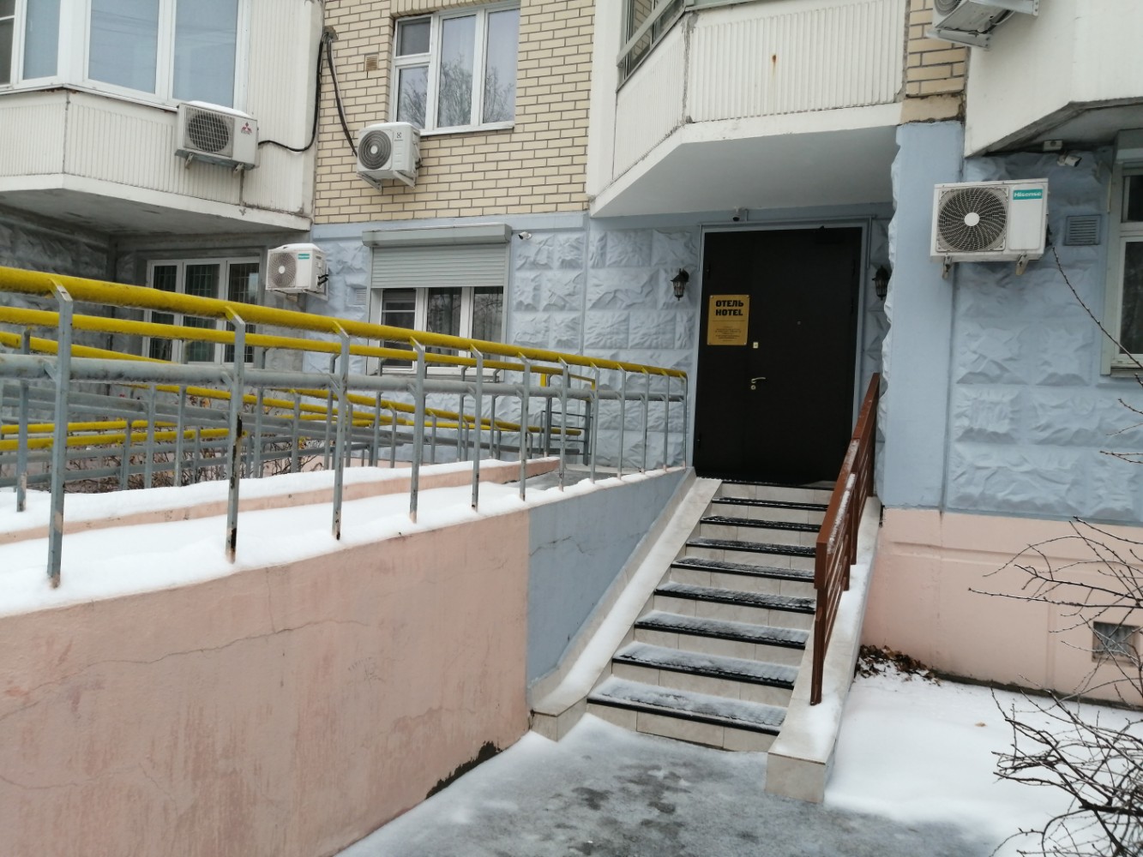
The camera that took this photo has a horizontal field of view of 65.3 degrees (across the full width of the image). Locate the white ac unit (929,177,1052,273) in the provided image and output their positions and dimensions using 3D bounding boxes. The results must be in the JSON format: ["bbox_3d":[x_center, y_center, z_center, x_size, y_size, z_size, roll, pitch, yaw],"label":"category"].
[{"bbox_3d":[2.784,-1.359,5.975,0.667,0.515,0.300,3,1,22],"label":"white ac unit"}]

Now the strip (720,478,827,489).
[{"bbox_3d":[1.938,0.531,8.101,1.065,0.040,0.286,3,1,22],"label":"strip"}]

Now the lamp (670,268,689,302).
[{"bbox_3d":[1.101,-1.450,8.976,0.155,0.310,0.250,3,1,22],"label":"lamp"}]

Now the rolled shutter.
[{"bbox_3d":[-1.555,-1.865,10.216,1.760,0.495,0.080,3,1,22],"label":"rolled shutter"}]

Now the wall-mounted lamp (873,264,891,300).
[{"bbox_3d":[2.879,-1.347,8.260,0.155,0.310,0.250,3,1,22],"label":"wall-mounted lamp"}]

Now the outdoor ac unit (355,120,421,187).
[{"bbox_3d":[-2.103,-3.150,10.239,0.650,0.550,0.310,3,1,22],"label":"outdoor ac unit"}]

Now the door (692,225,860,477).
[{"bbox_3d":[2.028,-0.728,8.866,1.537,2.484,0.150,3,1,22],"label":"door"}]

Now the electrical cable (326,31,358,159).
[{"bbox_3d":[-2.758,-4.005,10.689,0.460,1.460,0.120,3,1,22],"label":"electrical cable"}]

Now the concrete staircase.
[{"bbox_3d":[1.277,1.120,6.518,1.092,1.232,3.580,3,1,22],"label":"concrete staircase"}]

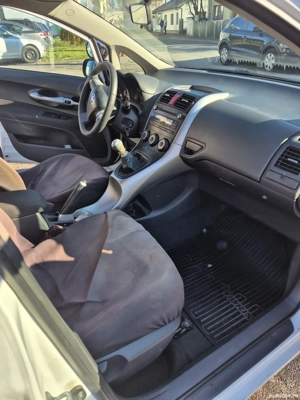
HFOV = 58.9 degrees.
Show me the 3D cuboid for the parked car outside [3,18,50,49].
[{"bbox_3d":[-6.988,-7.251,11.941,4.500,1.460,1.800,-4,34,-6],"label":"parked car outside"}]

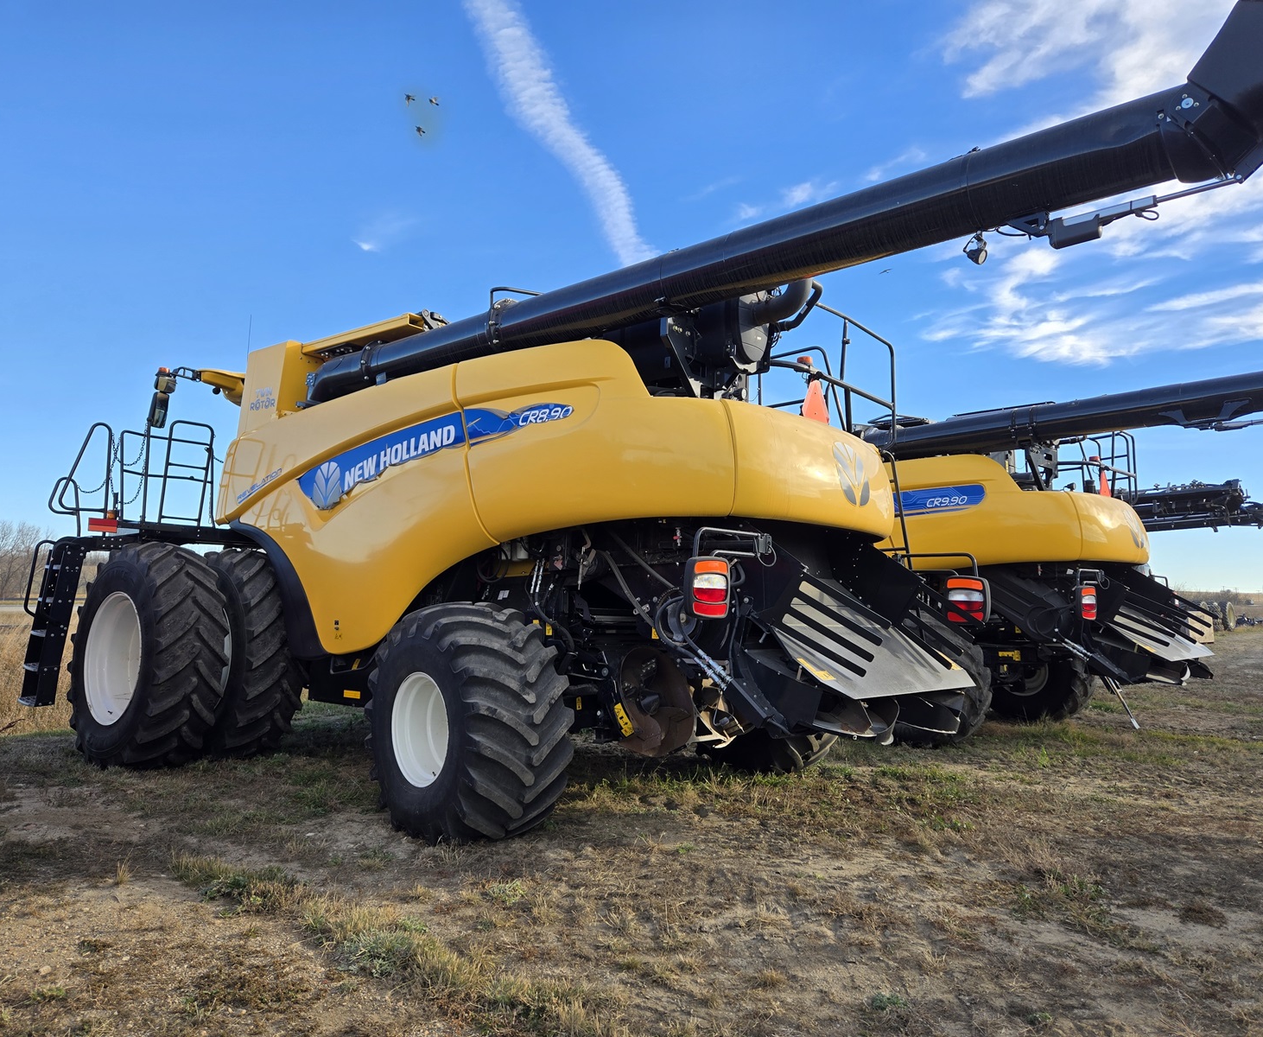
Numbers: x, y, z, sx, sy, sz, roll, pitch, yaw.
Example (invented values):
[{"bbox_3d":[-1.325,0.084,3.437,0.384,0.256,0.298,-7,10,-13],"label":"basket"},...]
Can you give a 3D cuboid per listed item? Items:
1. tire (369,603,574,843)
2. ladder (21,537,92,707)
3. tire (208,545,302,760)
[{"bbox_3d":[-1.110,1.345,6.050,0.720,1.560,1.580,5,-7,-42],"label":"tire"},{"bbox_3d":[-5.055,0.920,7.960,0.500,1.430,0.270,-4,-14,39],"label":"ladder"},{"bbox_3d":[-3.790,1.275,8.640,1.950,1.920,0.580,-4,-7,39],"label":"tire"}]

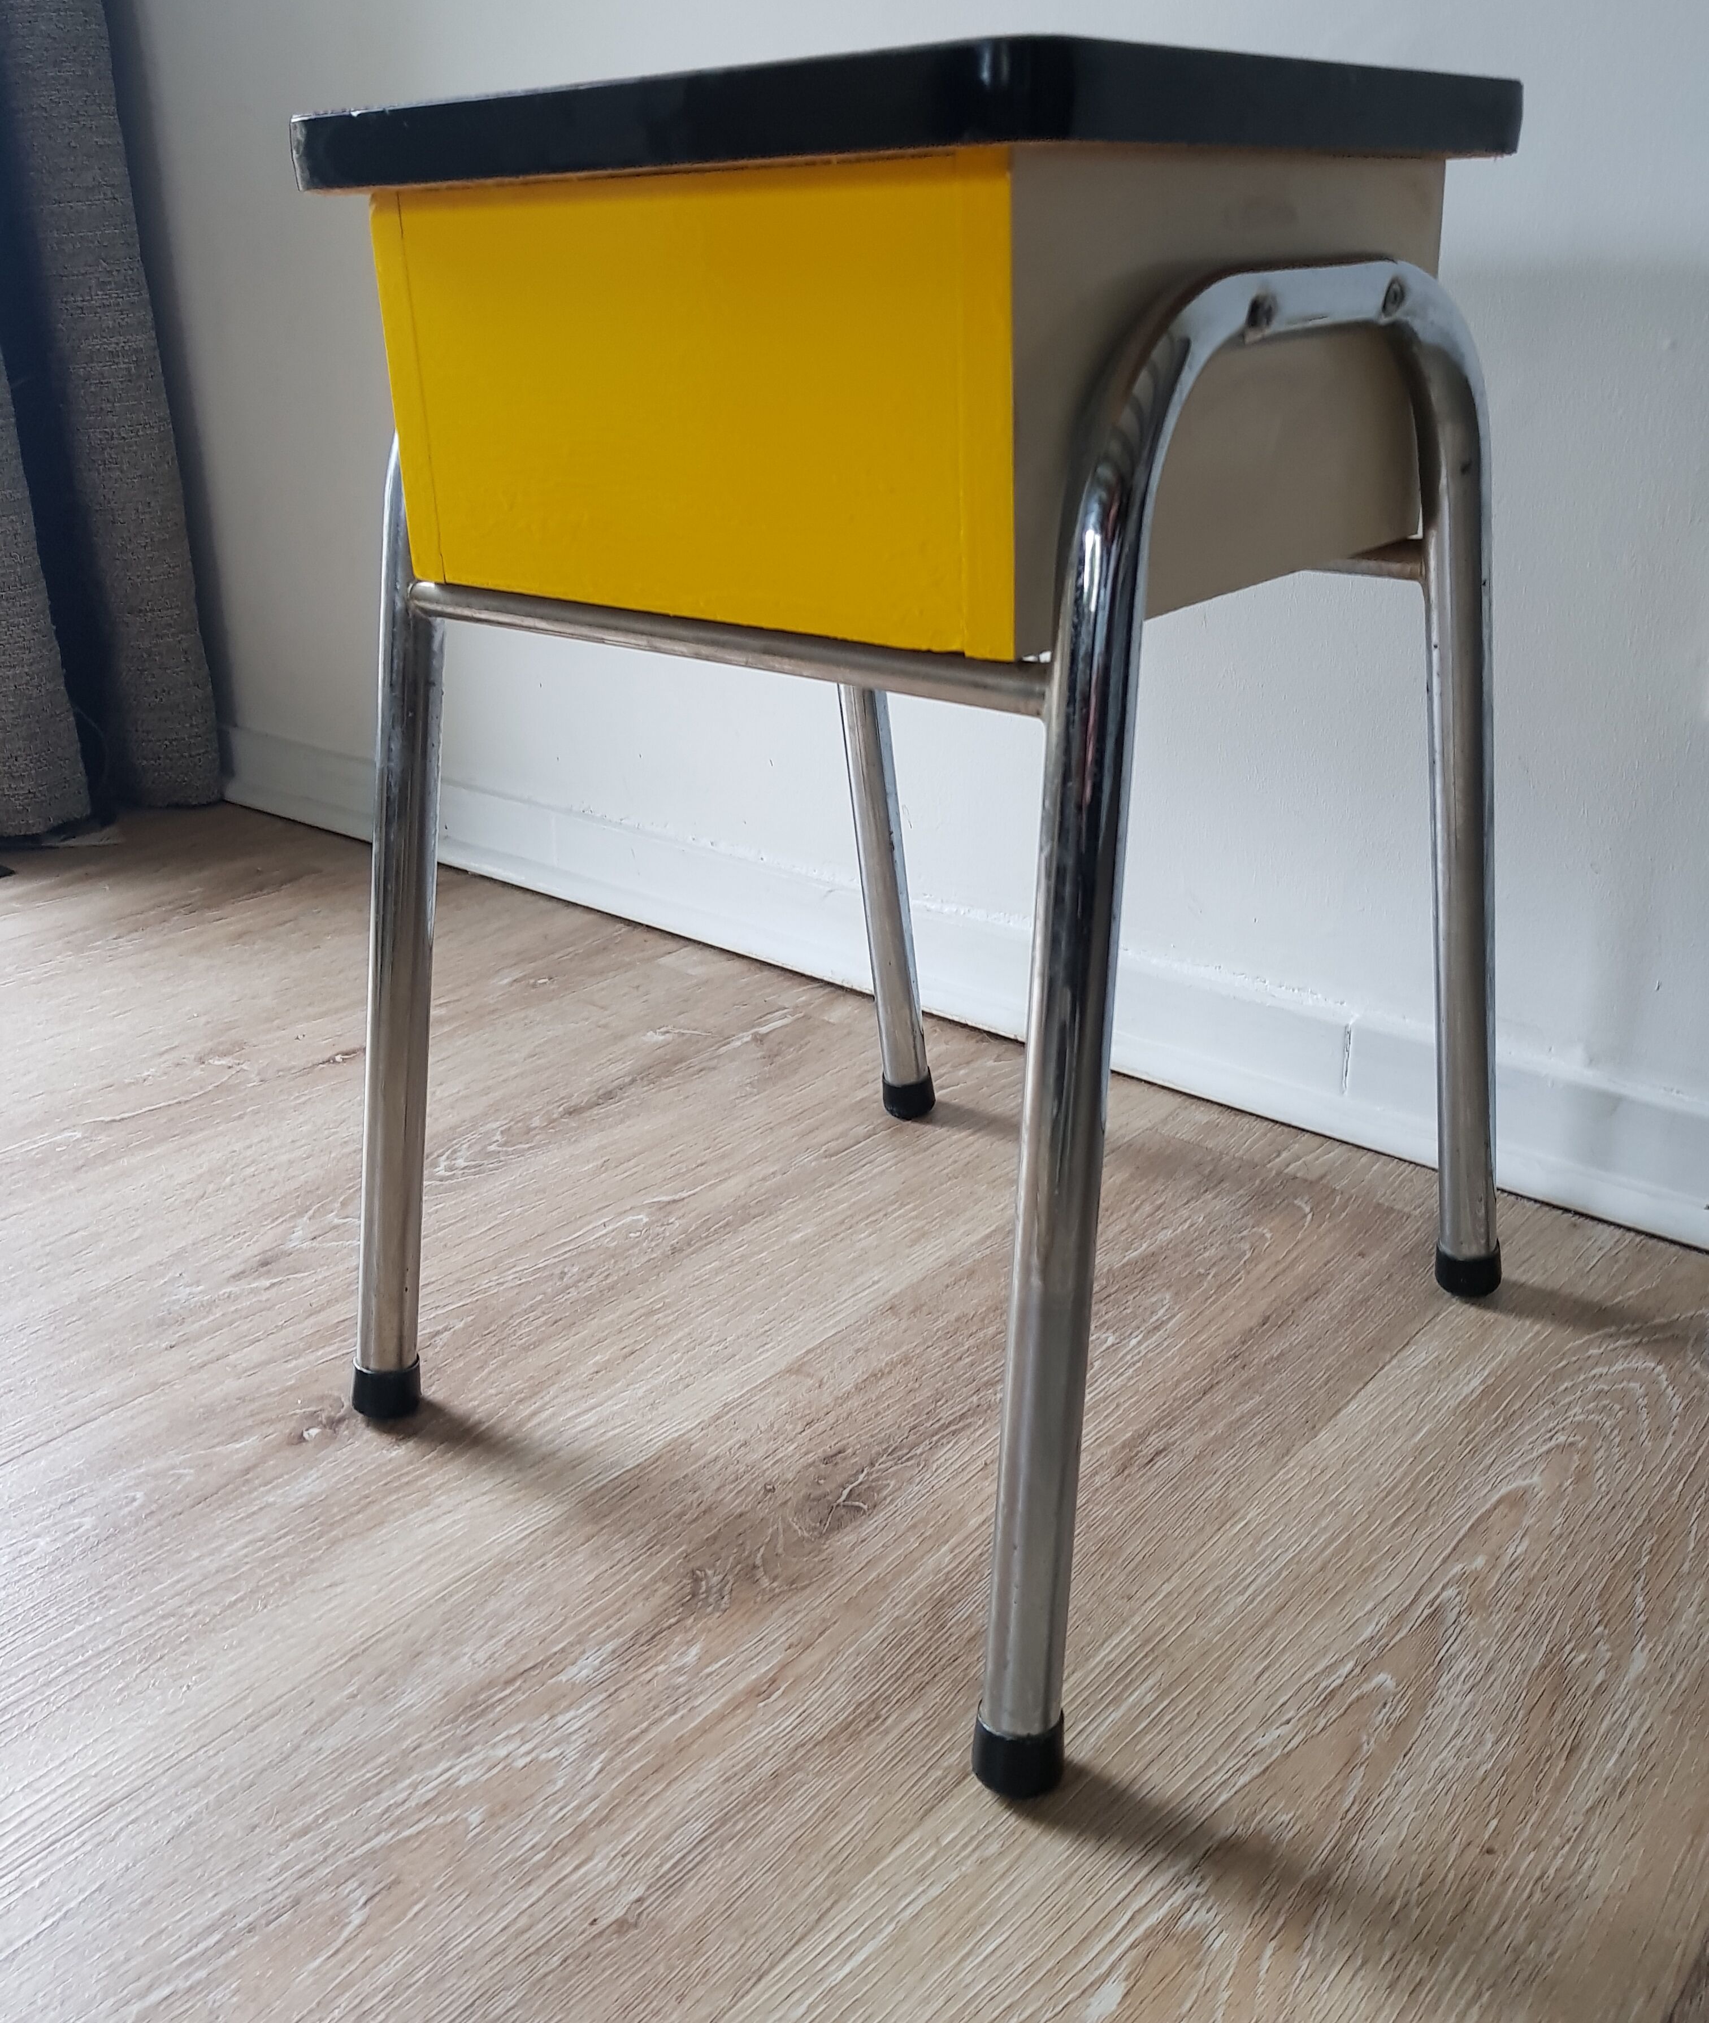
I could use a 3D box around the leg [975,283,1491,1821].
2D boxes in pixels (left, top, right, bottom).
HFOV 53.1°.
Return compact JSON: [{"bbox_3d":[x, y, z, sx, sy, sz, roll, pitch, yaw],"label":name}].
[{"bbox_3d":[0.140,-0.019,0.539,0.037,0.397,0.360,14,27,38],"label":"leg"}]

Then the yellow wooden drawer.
[{"bbox_3d":[0.025,-0.207,0.555,0.234,0.118,0.250,17,31,36],"label":"yellow wooden drawer"}]

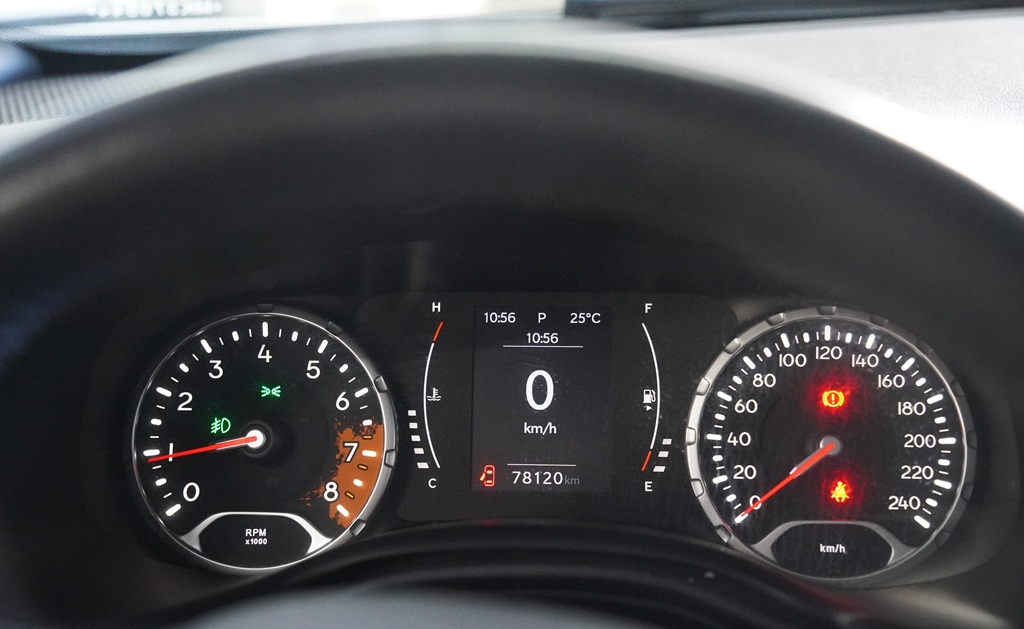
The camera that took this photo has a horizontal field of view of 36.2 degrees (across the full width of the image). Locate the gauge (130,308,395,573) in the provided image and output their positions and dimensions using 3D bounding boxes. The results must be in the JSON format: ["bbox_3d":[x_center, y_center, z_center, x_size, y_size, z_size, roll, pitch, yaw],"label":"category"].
[{"bbox_3d":[-0.098,0.049,0.610,0.103,0.103,0.022,0,-11,5],"label":"gauge"}]

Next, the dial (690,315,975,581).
[{"bbox_3d":[0.120,0.050,0.591,0.107,0.106,0.022,0,-11,5],"label":"dial"}]

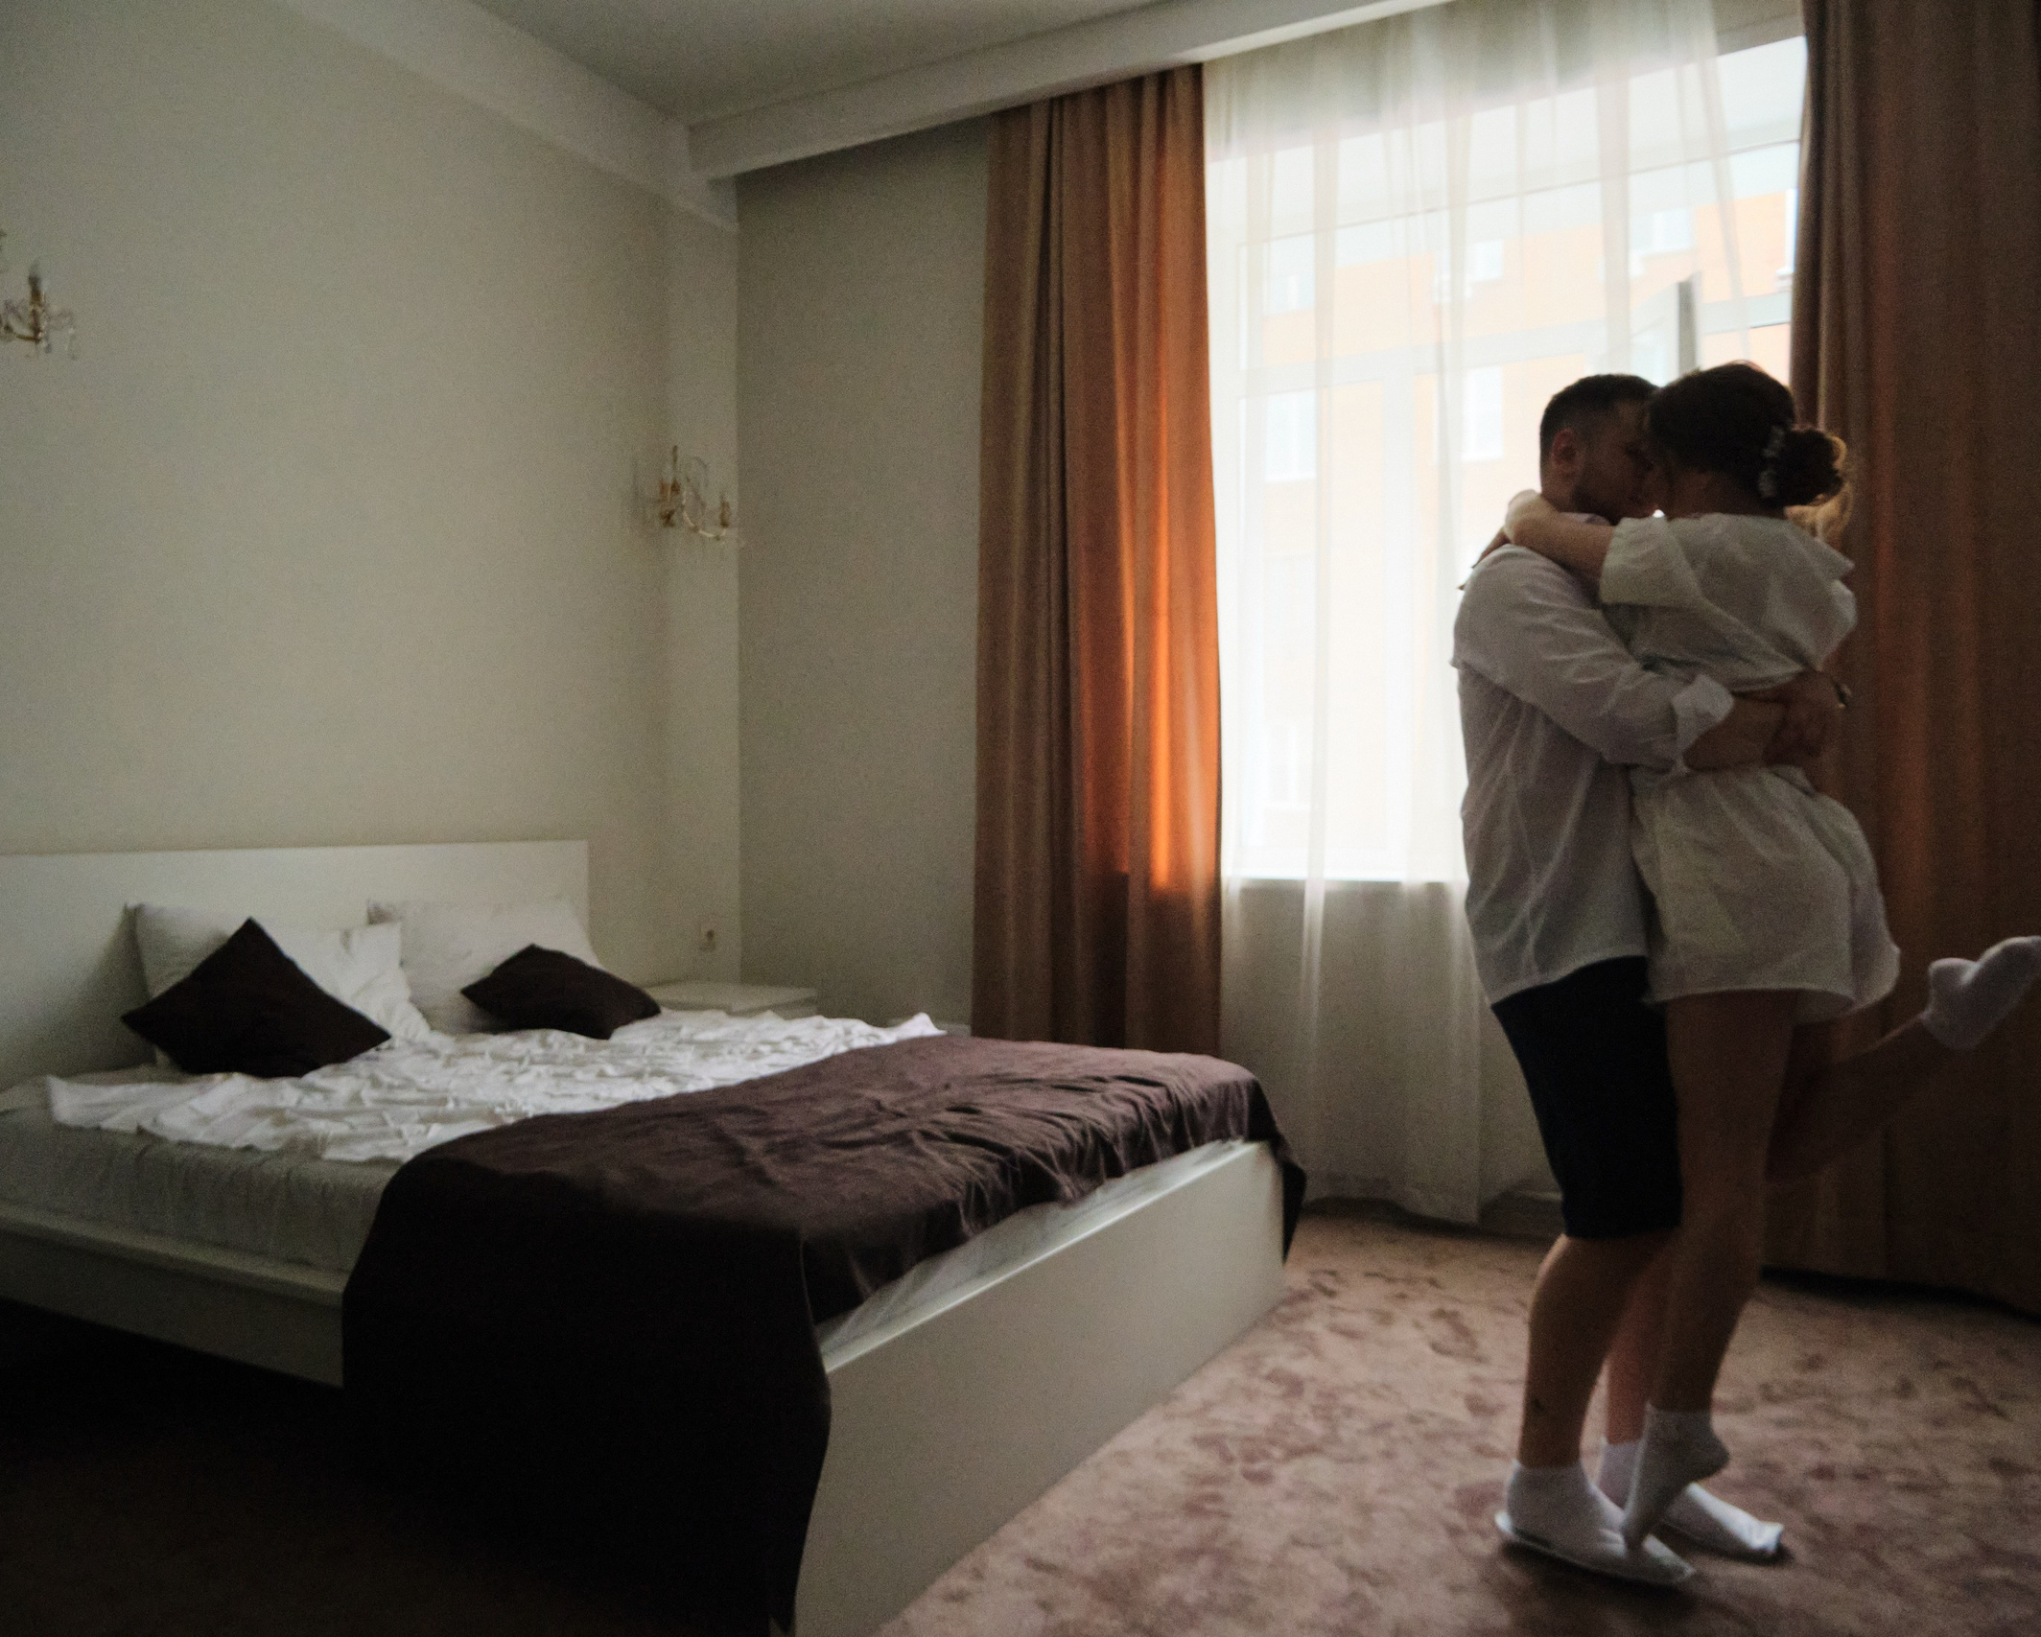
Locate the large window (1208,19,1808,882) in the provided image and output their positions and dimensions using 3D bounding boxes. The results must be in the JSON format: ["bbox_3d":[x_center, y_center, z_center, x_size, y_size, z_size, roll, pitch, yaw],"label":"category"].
[{"bbox_3d":[1.267,-0.865,4.181,1.780,2.080,0.250,0,0,29],"label":"large window"}]

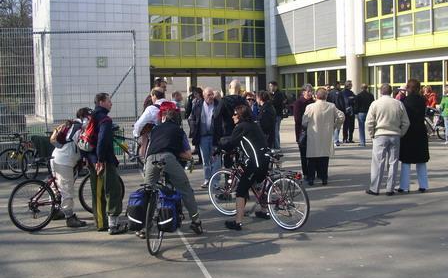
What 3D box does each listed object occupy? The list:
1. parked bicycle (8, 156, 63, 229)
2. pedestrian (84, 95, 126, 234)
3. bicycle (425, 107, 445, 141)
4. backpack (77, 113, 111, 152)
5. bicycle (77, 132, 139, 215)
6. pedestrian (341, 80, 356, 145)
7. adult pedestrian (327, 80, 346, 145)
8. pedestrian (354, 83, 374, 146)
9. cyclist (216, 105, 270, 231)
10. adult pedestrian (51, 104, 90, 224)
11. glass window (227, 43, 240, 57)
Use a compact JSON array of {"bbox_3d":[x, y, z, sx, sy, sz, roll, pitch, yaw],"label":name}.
[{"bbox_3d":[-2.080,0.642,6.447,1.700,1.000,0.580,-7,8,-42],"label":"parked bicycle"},{"bbox_3d":[-1.509,0.292,6.072,0.500,1.750,0.480,-2,6,-8],"label":"pedestrian"},{"bbox_3d":[6.618,-0.476,15.200,1.700,1.050,0.560,-1,6,-1],"label":"bicycle"},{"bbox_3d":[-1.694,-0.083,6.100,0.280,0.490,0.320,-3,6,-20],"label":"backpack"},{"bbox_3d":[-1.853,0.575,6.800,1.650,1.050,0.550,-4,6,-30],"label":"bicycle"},{"bbox_3d":[3.562,-0.701,13.700,0.400,1.500,0.480,0,6,15],"label":"pedestrian"},{"bbox_3d":[3.101,-0.703,13.200,0.420,1.770,0.520,-6,7,-35],"label":"adult pedestrian"},{"bbox_3d":[3.931,-0.677,13.400,0.520,1.740,0.360,-4,6,-26],"label":"pedestrian"},{"bbox_3d":[0.249,0.377,6.450,0.700,1.600,0.520,2,6,31],"label":"cyclist"},{"bbox_3d":[-2.043,0.373,6.500,0.720,1.560,0.520,-5,7,-31],"label":"adult pedestrian"},{"bbox_3d":[0.732,-6.409,34.775,1.067,1.089,0.100,-4,6,-22],"label":"glass window"}]

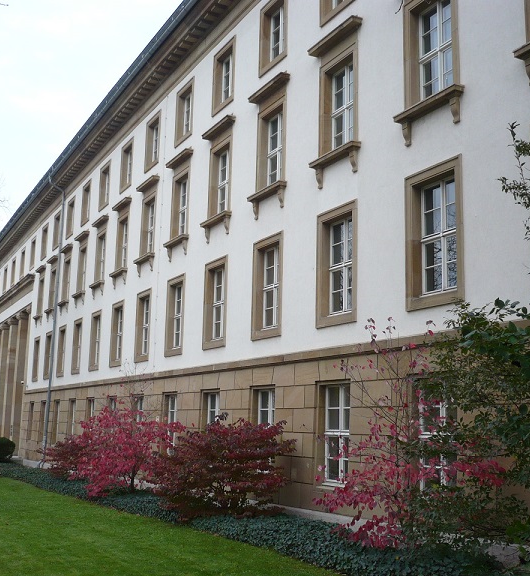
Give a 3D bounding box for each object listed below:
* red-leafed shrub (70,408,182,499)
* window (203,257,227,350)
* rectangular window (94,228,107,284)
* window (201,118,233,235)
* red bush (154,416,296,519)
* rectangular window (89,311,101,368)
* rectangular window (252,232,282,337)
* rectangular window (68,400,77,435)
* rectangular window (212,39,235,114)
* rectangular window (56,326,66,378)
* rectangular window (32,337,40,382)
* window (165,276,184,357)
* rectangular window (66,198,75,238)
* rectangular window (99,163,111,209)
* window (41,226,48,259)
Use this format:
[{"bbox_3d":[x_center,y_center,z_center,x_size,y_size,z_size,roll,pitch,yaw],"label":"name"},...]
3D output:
[{"bbox_3d":[-4.197,5.013,23.700,3.357,2.671,3.000,3,-10,-10],"label":"red-leafed shrub"},{"bbox_3d":[-1.345,0.491,23.212,0.300,2.660,1.637,6,-11,-27],"label":"window"},{"bbox_3d":[-7.381,-1.368,35.607,0.300,2.412,1.637,6,-11,-27],"label":"rectangular window"},{"bbox_3d":[-1.464,-3.598,25.116,0.509,3.283,2.045,6,-11,-27],"label":"window"},{"bbox_3d":[-0.808,3.603,15.500,2.700,2.150,2.700,1,-10,0],"label":"red bush"},{"bbox_3d":[-7.909,2.538,36.817,0.278,2.800,1.739,6,-11,-27],"label":"rectangular window"},{"bbox_3d":[0.147,0.004,20.451,0.280,2.689,1.662,6,-11,-27],"label":"rectangular window"},{"bbox_3d":[-9.152,6.439,37.357,0.300,2.120,1.392,6,-11,-27],"label":"rectangular window"},{"bbox_3d":[-1.168,-6.592,24.461,0.300,2.089,1.637,6,-11,-27],"label":"rectangular window"},{"bbox_3d":[-10.541,3.365,40.806,0.300,2.660,1.637,6,-11,-27],"label":"rectangular window"},{"bbox_3d":[-13.606,4.323,46.670,0.300,2.660,1.637,6,-11,-27],"label":"rectangular window"},{"bbox_3d":[-3.062,1.024,27.544,0.278,2.800,1.739,6,-11,-27],"label":"window"},{"bbox_3d":[-10.963,-3.949,44.315,0.259,2.220,1.694,6,-11,-27],"label":"rectangular window"},{"bbox_3d":[-7.732,-4.957,38.133,0.259,2.220,1.694,6,-11,-27],"label":"rectangular window"},{"bbox_3d":[-13.587,-2.822,48.291,0.280,2.065,1.631,6,-11,-27],"label":"window"}]

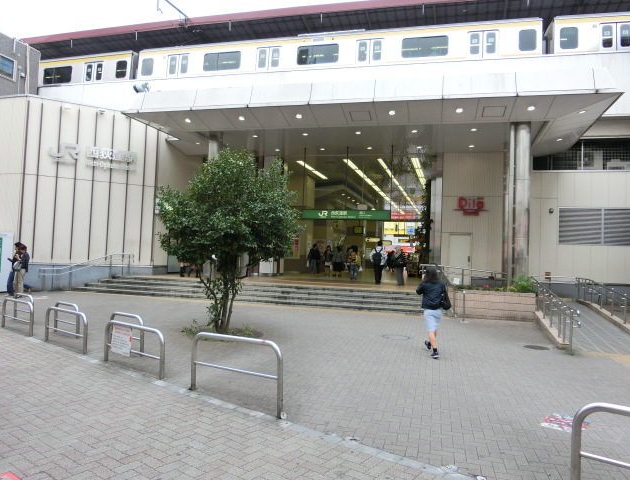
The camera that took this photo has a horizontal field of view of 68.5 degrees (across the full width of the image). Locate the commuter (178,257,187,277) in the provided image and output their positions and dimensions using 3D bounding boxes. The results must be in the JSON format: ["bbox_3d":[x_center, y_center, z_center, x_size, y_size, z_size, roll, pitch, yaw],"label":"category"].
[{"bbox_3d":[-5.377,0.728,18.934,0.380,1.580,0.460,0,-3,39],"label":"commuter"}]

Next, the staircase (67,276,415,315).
[{"bbox_3d":[-2.296,1.792,15.789,13.200,0.600,1.200,2,-2,13],"label":"staircase"}]

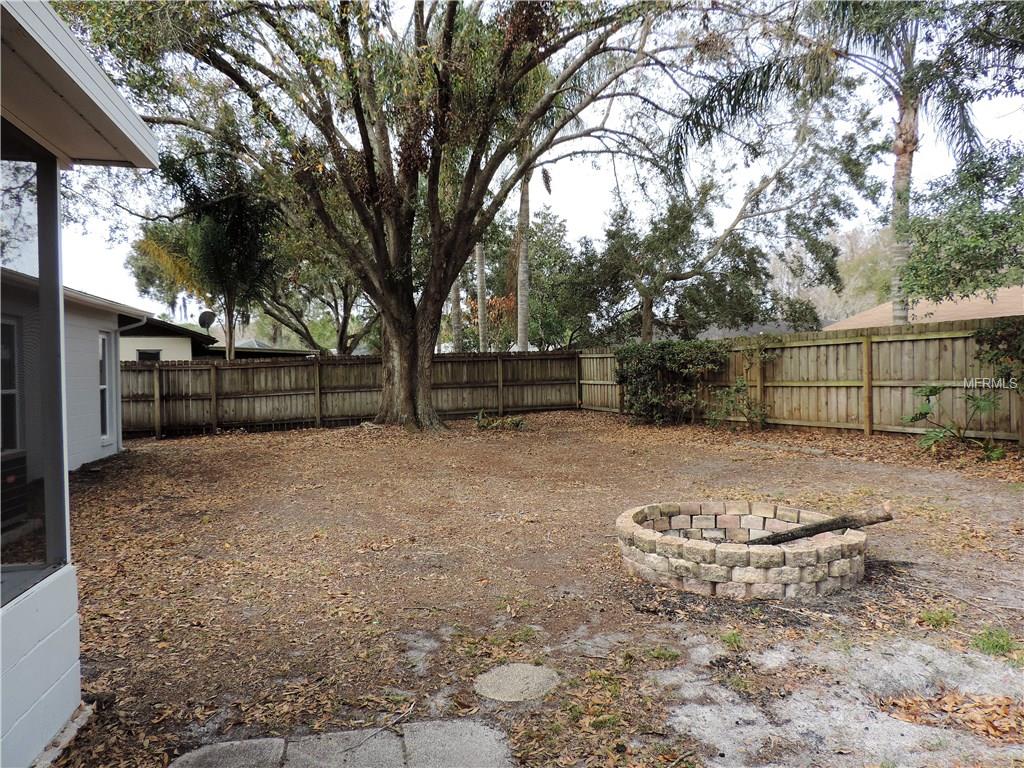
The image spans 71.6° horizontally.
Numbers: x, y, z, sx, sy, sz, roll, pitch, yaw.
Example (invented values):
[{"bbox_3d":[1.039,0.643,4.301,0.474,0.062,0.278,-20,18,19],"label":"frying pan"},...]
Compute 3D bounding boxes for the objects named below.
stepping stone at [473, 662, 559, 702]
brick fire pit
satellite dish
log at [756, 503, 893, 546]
[{"bbox_3d":[0.020,1.371,3.240,0.390,0.050,0.390,-1,1,0],"label":"stepping stone"},{"bbox_3d":[1.622,1.149,5.141,1.700,0.300,1.660,-1,1,0],"label":"brick fire pit"},{"bbox_3d":[-9.451,-1.937,22.000,0.360,0.660,0.570,0,1,45],"label":"satellite dish"},{"bbox_3d":[2.144,1.052,5.096,1.060,0.105,0.105,-25,-11,29],"label":"log"}]

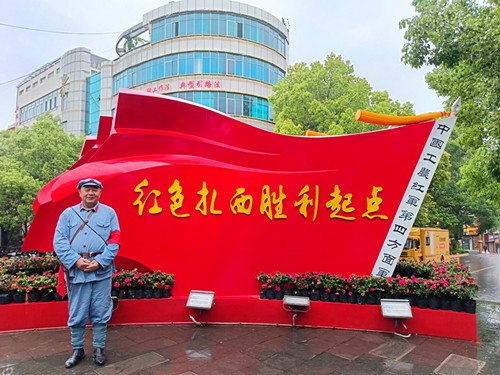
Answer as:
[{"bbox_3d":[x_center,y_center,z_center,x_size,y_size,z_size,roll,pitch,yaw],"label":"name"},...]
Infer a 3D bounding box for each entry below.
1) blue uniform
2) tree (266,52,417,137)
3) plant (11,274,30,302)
[{"bbox_3d":[-1.555,0.829,3.289,0.620,1.374,0.400,1,-4,-15],"label":"blue uniform"},{"bbox_3d":[4.836,-2.163,18.172,7.400,10.090,7.200,0,-4,0],"label":"tree"},{"bbox_3d":[-2.806,1.231,4.239,0.250,0.330,0.250,1,-4,-15],"label":"plant"}]

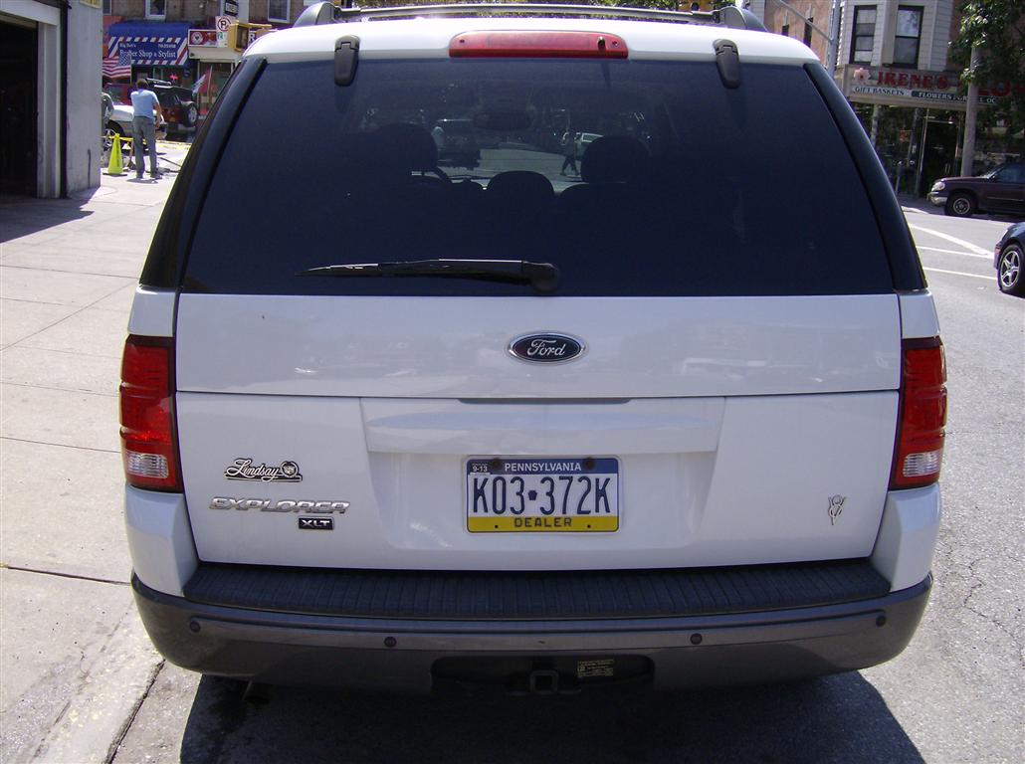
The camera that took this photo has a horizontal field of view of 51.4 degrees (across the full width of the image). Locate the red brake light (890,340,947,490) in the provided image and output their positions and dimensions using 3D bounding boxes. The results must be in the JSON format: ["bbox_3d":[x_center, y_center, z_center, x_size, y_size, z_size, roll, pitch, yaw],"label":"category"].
[{"bbox_3d":[0.811,0.069,2.137,0.150,0.315,0.150,1,13,-2],"label":"red brake light"}]

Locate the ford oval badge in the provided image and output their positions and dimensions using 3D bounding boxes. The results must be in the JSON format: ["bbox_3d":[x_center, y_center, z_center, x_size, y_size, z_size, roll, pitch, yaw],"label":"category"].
[{"bbox_3d":[0.064,-0.062,1.943,0.142,0.058,0.014,1,8,-2],"label":"ford oval badge"}]

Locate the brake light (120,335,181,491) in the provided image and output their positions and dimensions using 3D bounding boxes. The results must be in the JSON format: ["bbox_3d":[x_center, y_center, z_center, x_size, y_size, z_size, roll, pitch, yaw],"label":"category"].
[{"bbox_3d":[-0.703,0.062,2.077,0.150,0.315,0.150,1,13,-2],"label":"brake light"}]

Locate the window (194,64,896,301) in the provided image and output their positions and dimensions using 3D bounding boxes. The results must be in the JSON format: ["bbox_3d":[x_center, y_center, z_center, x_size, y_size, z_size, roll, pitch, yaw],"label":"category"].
[{"bbox_3d":[0.061,-0.399,2.037,1.350,0.475,0.090,1,-13,-2],"label":"window"}]

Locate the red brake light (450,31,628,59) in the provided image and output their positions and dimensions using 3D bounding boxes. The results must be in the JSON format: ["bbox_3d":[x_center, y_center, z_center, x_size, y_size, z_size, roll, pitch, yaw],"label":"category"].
[{"bbox_3d":[0.050,-0.639,2.030,0.345,0.052,0.060,1,13,-2],"label":"red brake light"}]

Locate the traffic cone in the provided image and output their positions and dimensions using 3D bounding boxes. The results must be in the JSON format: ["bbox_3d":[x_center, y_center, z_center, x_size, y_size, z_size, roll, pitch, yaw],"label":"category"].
[{"bbox_3d":[-7.197,-4.105,19.221,0.370,0.710,0.370,-3,14,-19],"label":"traffic cone"}]

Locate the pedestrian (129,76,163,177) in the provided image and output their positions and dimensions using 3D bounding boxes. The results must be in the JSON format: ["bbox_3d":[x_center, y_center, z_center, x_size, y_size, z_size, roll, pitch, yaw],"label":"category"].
[{"bbox_3d":[-6.300,-4.341,18.209,0.550,1.720,0.360,-2,13,-14],"label":"pedestrian"}]

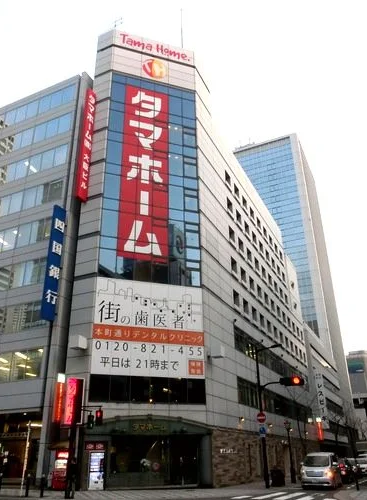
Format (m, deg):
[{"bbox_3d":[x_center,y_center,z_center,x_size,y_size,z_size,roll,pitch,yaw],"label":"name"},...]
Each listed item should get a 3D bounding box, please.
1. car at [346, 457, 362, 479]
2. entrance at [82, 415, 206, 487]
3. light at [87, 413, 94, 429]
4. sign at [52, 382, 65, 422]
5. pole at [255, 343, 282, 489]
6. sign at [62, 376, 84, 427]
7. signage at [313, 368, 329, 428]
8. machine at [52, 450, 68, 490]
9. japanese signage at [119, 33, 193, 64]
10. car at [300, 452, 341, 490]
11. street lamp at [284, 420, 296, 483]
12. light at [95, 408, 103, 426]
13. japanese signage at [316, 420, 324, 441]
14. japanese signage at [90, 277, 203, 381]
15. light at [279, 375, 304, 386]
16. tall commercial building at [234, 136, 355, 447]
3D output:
[{"bbox_3d":[13.710,17.853,35.720,1.700,1.500,4.300,-12,-28,23],"label":"car"},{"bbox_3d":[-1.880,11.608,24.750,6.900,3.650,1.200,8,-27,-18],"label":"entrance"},{"bbox_3d":[-5.054,9.418,23.698,0.240,0.740,0.380,-12,-28,22],"label":"light"},{"bbox_3d":[-7.112,8.636,24.652,0.250,2.100,0.700,-12,-28,23],"label":"sign"},{"bbox_3d":[5.215,9.392,25.369,1.900,8.022,0.600,-12,-28,23],"label":"pole"},{"bbox_3d":[-5.746,8.014,22.840,0.580,2.330,0.650,-12,-28,22],"label":"sign"},{"bbox_3d":[18.674,20.241,59.061,0.950,7.200,0.350,-12,-28,23],"label":"signage"},{"bbox_3d":[-6.516,12.280,24.111,1.000,1.900,0.750,-12,-28,23],"label":"machine"},{"bbox_3d":[-2.453,-18.862,40.375,6.900,1.500,0.200,8,-27,-19],"label":"japanese signage"},{"bbox_3d":[7.851,12.454,24.536,1.700,1.680,4.200,-12,-28,22],"label":"car"},{"bbox_3d":[7.105,13.352,28.773,0.450,3.750,0.450,-12,-28,23],"label":"street lamp"},{"bbox_3d":[-4.366,8.742,22.573,0.380,0.740,0.240,-12,-28,22],"label":"light"},{"bbox_3d":[17.283,22.746,54.543,0.700,2.200,0.250,-12,-28,23],"label":"japanese signage"},{"bbox_3d":[-2.126,5.182,28.859,7.600,6.350,0.200,8,-27,-19],"label":"japanese signage"},{"bbox_3d":[6.280,7.676,25.196,1.250,0.460,0.380,-17,-30,30],"label":"light"},{"bbox_3d":[32.625,15.700,143.361,30.000,97.000,38.000,-12,-28,22],"label":"tall commercial building"}]

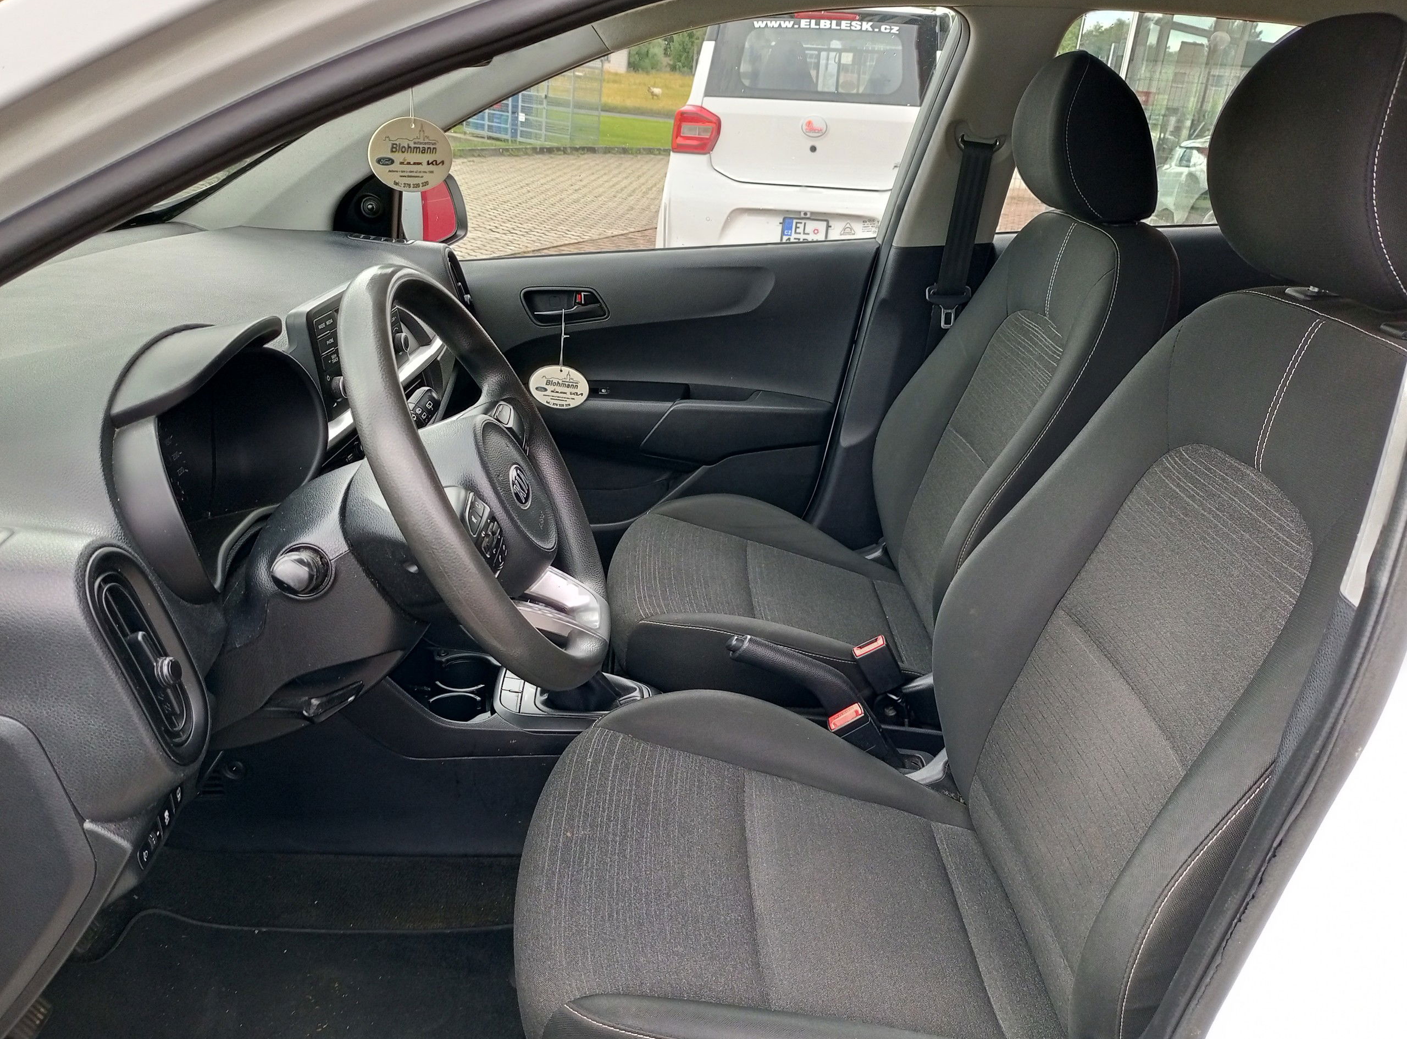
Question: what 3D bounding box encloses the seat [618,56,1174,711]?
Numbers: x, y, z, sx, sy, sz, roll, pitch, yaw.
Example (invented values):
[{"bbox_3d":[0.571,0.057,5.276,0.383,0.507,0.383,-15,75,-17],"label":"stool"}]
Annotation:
[{"bbox_3d":[0.230,-0.156,1.460,0.740,0.970,0.500,4,22,1],"label":"seat"}]

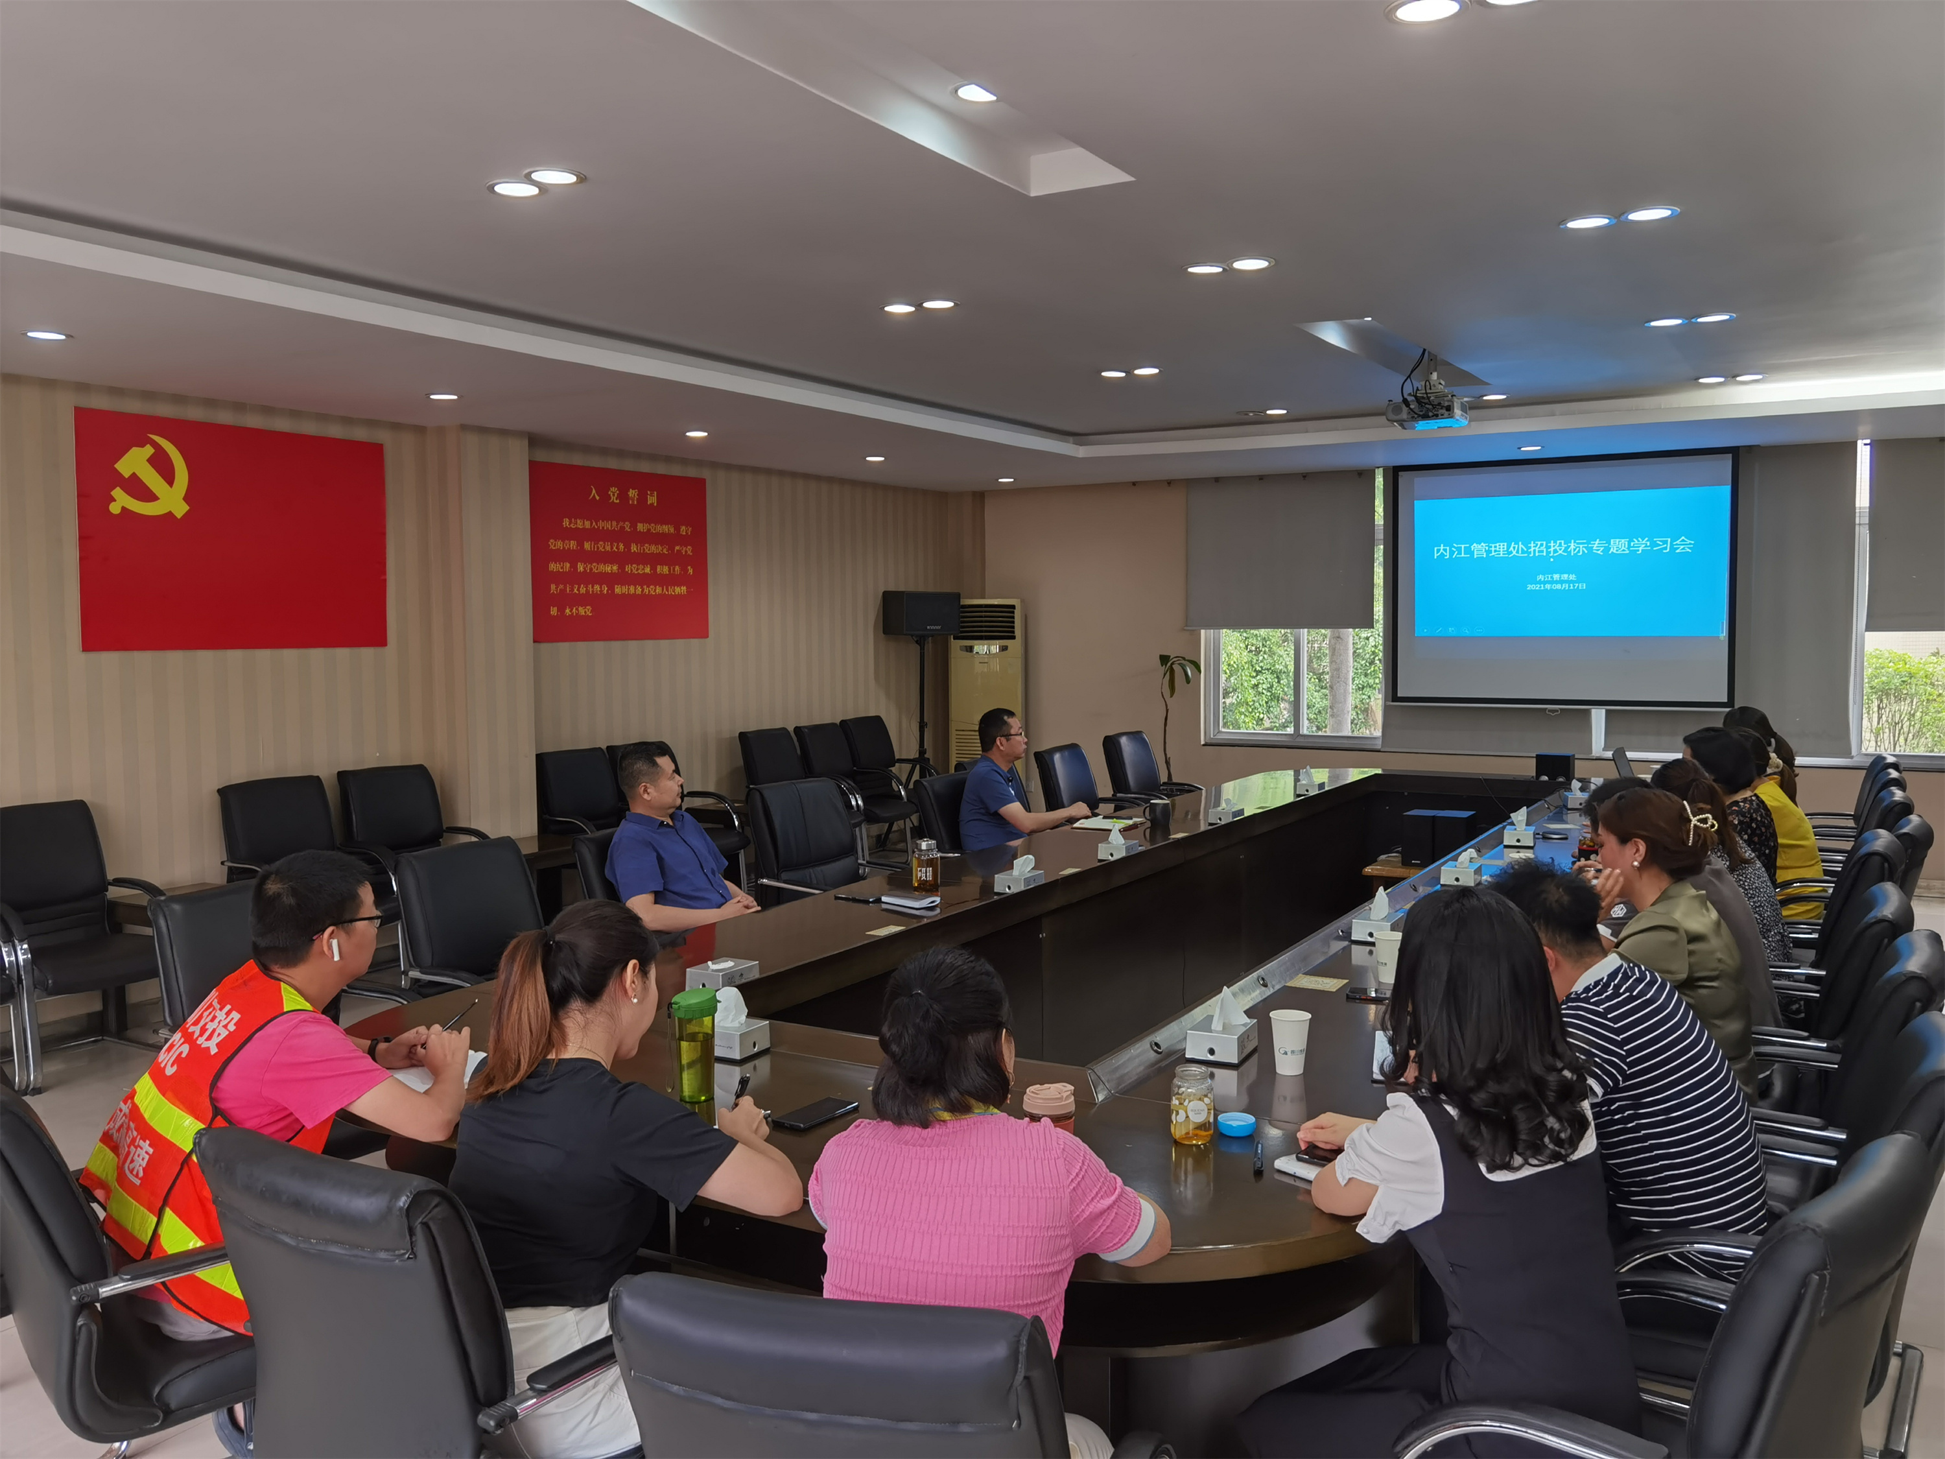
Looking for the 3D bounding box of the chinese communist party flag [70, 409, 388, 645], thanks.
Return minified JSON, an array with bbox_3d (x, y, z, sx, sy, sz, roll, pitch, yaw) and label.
[{"bbox_3d":[-3.156,-0.834,6.614,0.030,0.965,1.440,2,5,31],"label":"chinese communist party flag"}]

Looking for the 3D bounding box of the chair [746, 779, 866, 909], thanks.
[{"bbox_3d":[-0.531,0.713,6.109,0.610,0.970,0.570,2,5,35],"label":"chair"}]

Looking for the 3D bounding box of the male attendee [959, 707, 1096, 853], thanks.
[{"bbox_3d":[0.233,0.541,6.417,0.730,1.265,0.510,0,4,8],"label":"male attendee"}]

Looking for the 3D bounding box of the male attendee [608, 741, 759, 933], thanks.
[{"bbox_3d":[-0.839,0.677,4.896,0.880,1.250,0.550,2,5,26],"label":"male attendee"}]

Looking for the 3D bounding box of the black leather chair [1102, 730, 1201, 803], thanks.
[{"bbox_3d":[1.080,0.518,8.564,0.610,0.970,0.570,2,5,36],"label":"black leather chair"}]

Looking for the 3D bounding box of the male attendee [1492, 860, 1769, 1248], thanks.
[{"bbox_3d":[1.101,0.836,2.980,0.520,1.180,0.800,-4,5,-39],"label":"male attendee"}]

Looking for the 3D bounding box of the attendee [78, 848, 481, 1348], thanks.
[{"bbox_3d":[-1.179,0.836,2.707,0.760,1.245,0.560,-4,6,-42],"label":"attendee"}]

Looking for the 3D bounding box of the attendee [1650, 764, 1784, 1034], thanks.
[{"bbox_3d":[2.078,0.692,4.557,0.480,1.220,0.760,-4,6,-41],"label":"attendee"}]

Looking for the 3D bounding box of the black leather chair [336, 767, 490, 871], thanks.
[{"bbox_3d":[-2.564,0.674,6.954,0.610,0.970,0.570,2,5,32],"label":"black leather chair"}]

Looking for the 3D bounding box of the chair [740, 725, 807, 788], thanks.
[{"bbox_3d":[-1.146,0.500,9.266,0.620,0.970,0.580,2,5,31],"label":"chair"}]

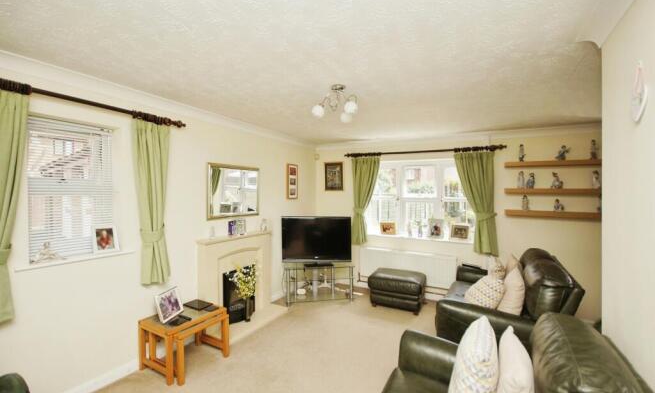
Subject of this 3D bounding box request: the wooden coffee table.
[{"bbox_3d":[-1.278,1.303,2.507,0.520,0.408,0.551,0,1,28],"label":"wooden coffee table"}]

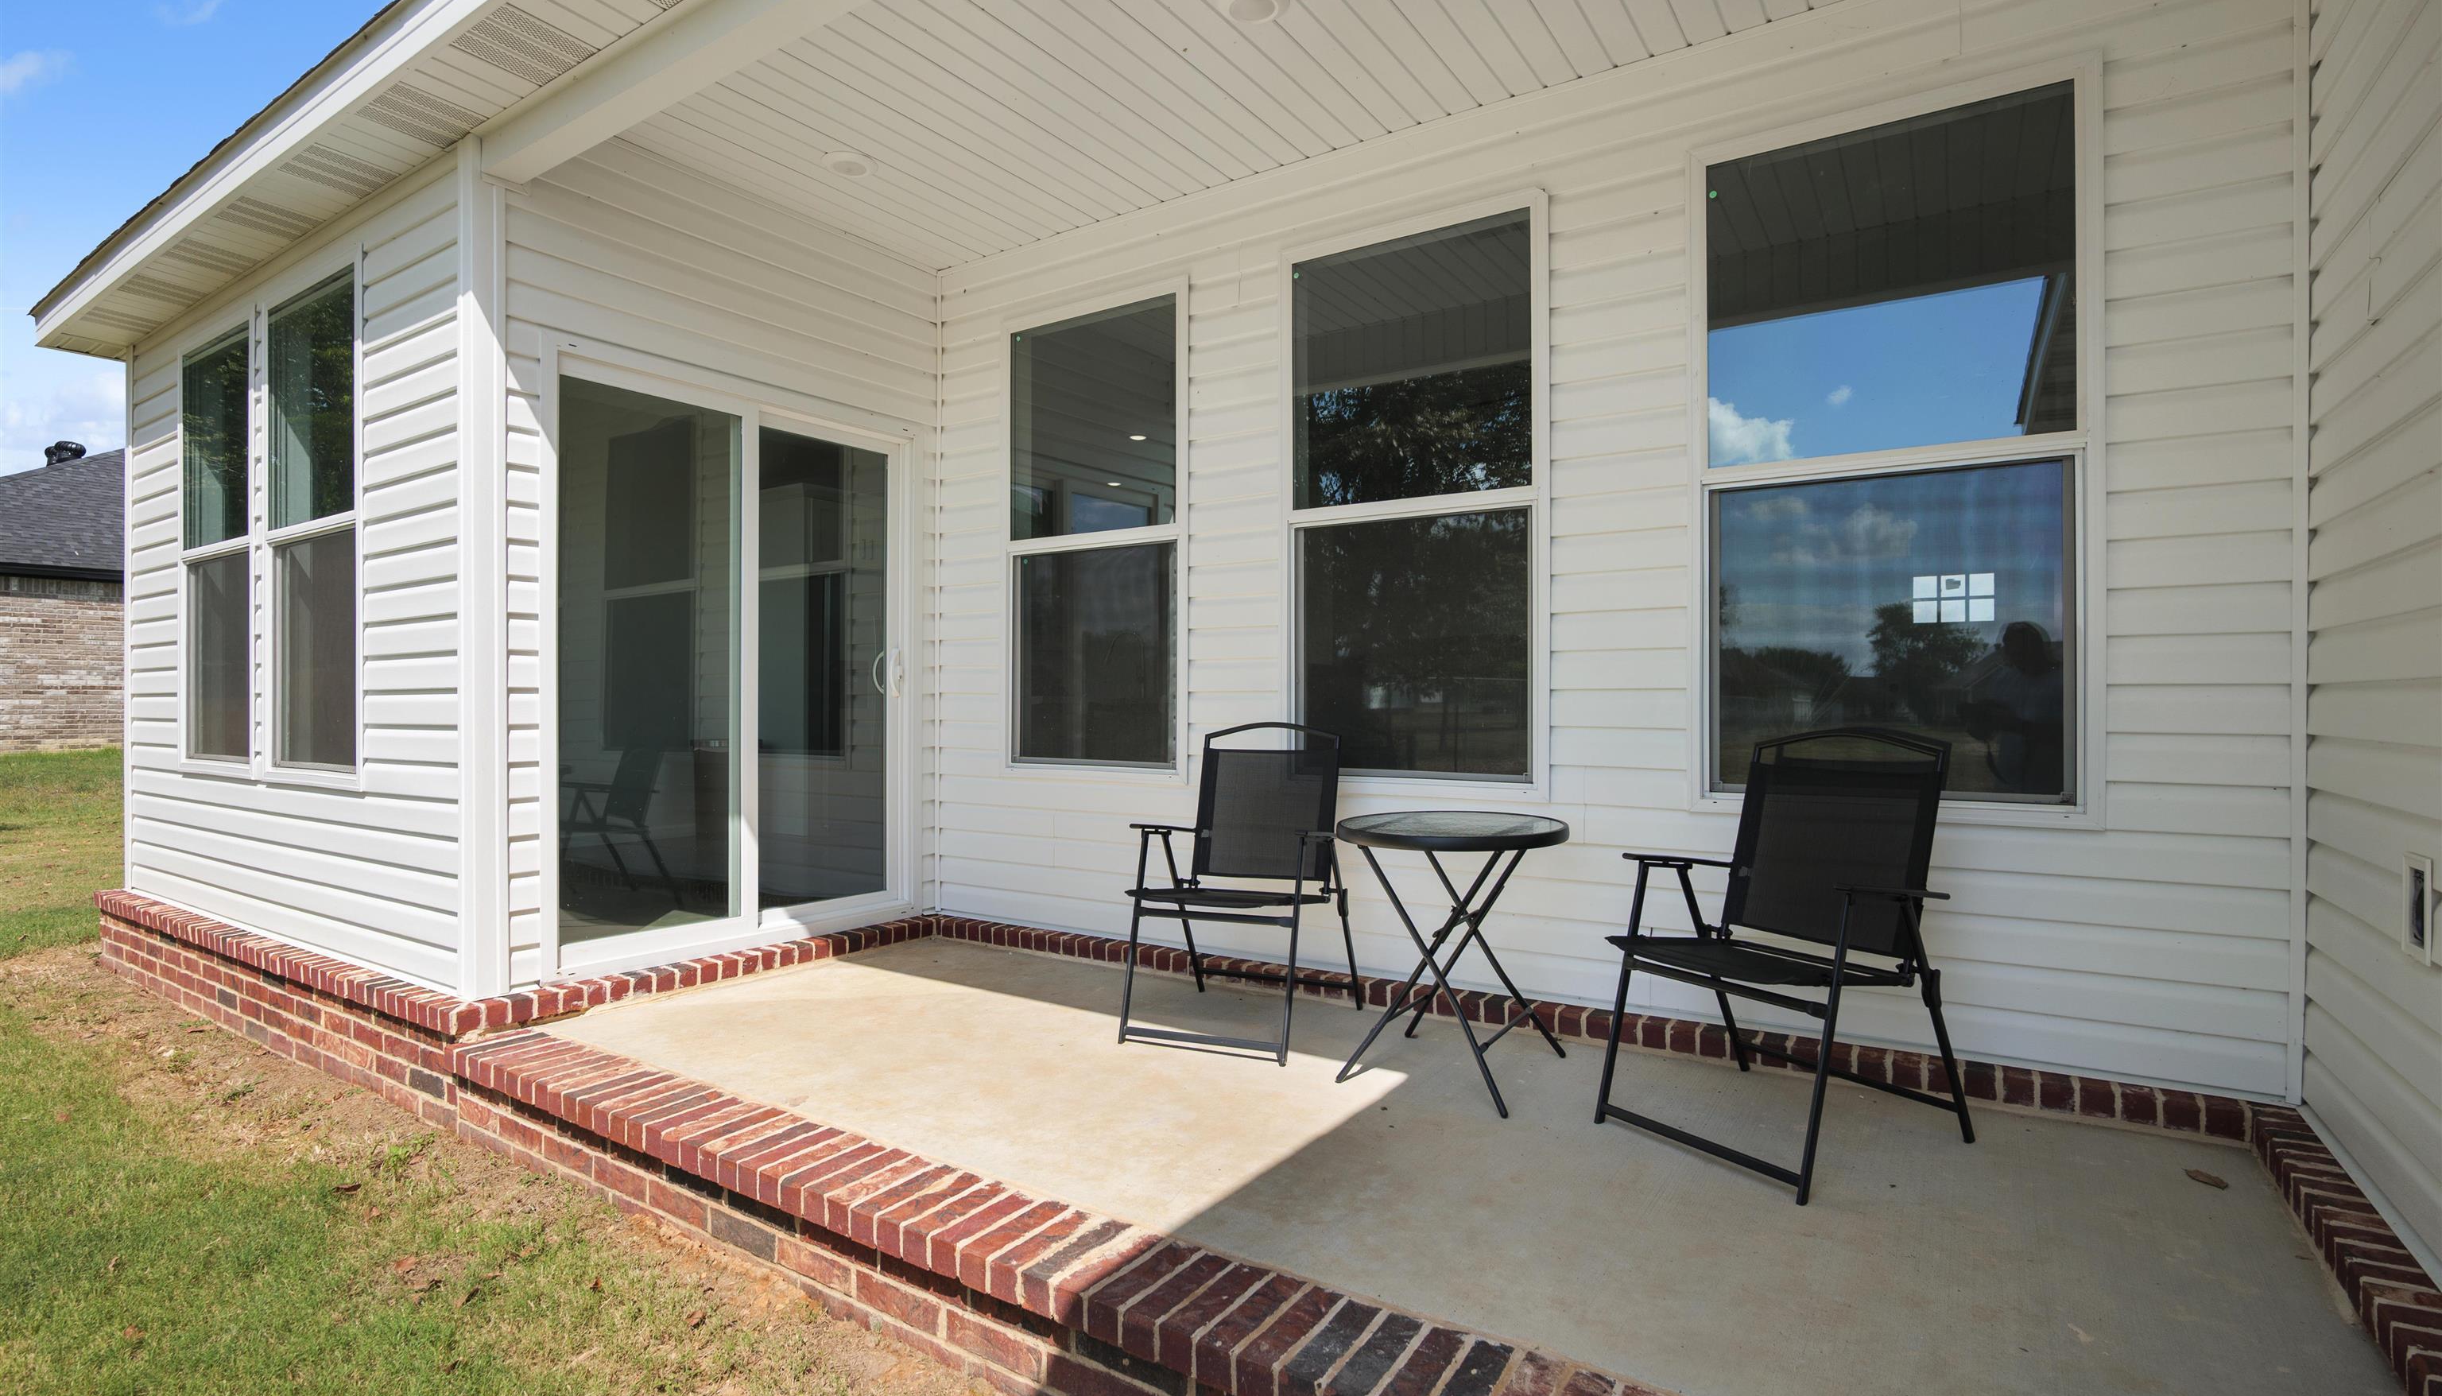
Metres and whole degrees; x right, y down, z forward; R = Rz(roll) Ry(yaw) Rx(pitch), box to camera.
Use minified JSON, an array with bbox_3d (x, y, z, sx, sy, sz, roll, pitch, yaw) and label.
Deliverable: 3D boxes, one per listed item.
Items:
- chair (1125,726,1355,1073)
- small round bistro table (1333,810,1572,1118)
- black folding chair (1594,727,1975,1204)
[{"bbox_3d":[0.059,0.532,3.295,0.562,0.914,0.635,0,0,23],"label":"chair"},{"bbox_3d":[0.615,0.659,2.886,0.600,0.657,0.600,0,0,0],"label":"small round bistro table"},{"bbox_3d":[1.275,0.530,2.491,0.635,0.914,0.562,0,0,-31],"label":"black folding chair"}]

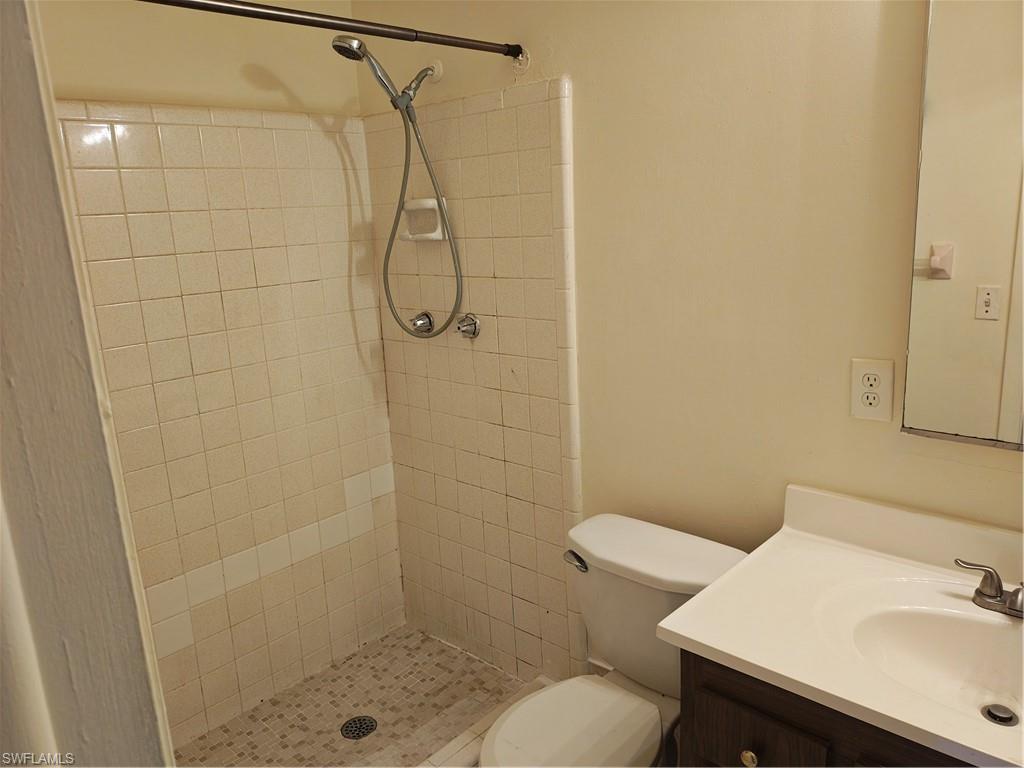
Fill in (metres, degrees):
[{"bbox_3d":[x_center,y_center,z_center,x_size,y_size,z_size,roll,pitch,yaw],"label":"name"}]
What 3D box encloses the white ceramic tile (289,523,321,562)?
[{"bbox_3d":[-0.663,0.510,2.369,0.009,0.108,0.108,9,17,42],"label":"white ceramic tile"}]

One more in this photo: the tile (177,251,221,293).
[{"bbox_3d":[-0.852,-0.300,2.012,0.008,0.108,0.108,9,17,42],"label":"tile"}]

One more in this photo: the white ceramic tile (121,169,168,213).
[{"bbox_3d":[-0.939,-0.493,1.889,0.009,0.108,0.108,9,17,42],"label":"white ceramic tile"}]

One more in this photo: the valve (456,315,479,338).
[{"bbox_3d":[-0.135,-0.166,2.169,0.067,0.067,0.053,9,17,42],"label":"valve"}]

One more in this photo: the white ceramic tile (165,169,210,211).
[{"bbox_3d":[-0.865,-0.514,1.967,0.009,0.108,0.108,9,17,42],"label":"white ceramic tile"}]

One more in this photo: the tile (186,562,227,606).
[{"bbox_3d":[-0.883,0.575,2.131,0.009,0.108,0.108,9,17,41],"label":"tile"}]

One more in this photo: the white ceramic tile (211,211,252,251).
[{"bbox_3d":[-0.786,-0.429,2.070,0.009,0.108,0.108,9,17,42],"label":"white ceramic tile"}]

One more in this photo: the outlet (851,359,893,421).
[{"bbox_3d":[0.718,0.011,1.474,0.078,0.121,0.008,9,17,42],"label":"outlet"}]

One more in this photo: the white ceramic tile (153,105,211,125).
[{"bbox_3d":[-0.860,-0.700,1.934,0.009,0.049,0.152,9,17,42],"label":"white ceramic tile"}]

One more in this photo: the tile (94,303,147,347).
[{"bbox_3d":[-0.997,-0.150,1.884,0.009,0.108,0.108,9,17,42],"label":"tile"}]

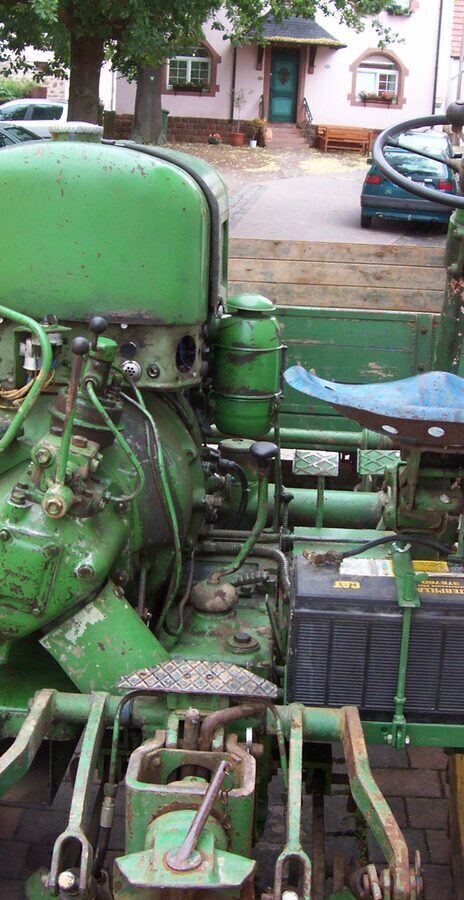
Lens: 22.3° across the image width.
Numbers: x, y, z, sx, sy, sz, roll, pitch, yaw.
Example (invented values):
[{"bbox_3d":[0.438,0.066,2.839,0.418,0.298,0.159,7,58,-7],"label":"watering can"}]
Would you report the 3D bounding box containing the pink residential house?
[{"bbox_3d":[1.778,-14.726,40.127,10.200,8.500,9.500,3,14,0],"label":"pink residential house"}]

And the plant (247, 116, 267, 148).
[{"bbox_3d":[0.738,-9.563,35.500,0.600,0.970,0.550,5,13,11],"label":"plant"}]

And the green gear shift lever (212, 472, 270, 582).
[{"bbox_3d":[0.015,0.128,2.030,0.100,0.195,0.050,3,13,3],"label":"green gear shift lever"}]

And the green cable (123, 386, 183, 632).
[{"bbox_3d":[-0.142,0.106,2.100,0.105,0.440,0.120,2,17,4],"label":"green cable"}]

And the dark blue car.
[{"bbox_3d":[3.466,-5.029,21.932,1.680,1.400,4.000,6,22,11],"label":"dark blue car"}]

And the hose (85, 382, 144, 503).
[{"bbox_3d":[-0.201,-0.013,2.020,0.097,0.195,0.085,2,17,4],"label":"hose"}]

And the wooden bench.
[{"bbox_3d":[3.390,-9.373,35.500,1.650,0.860,0.600,3,14,0],"label":"wooden bench"}]

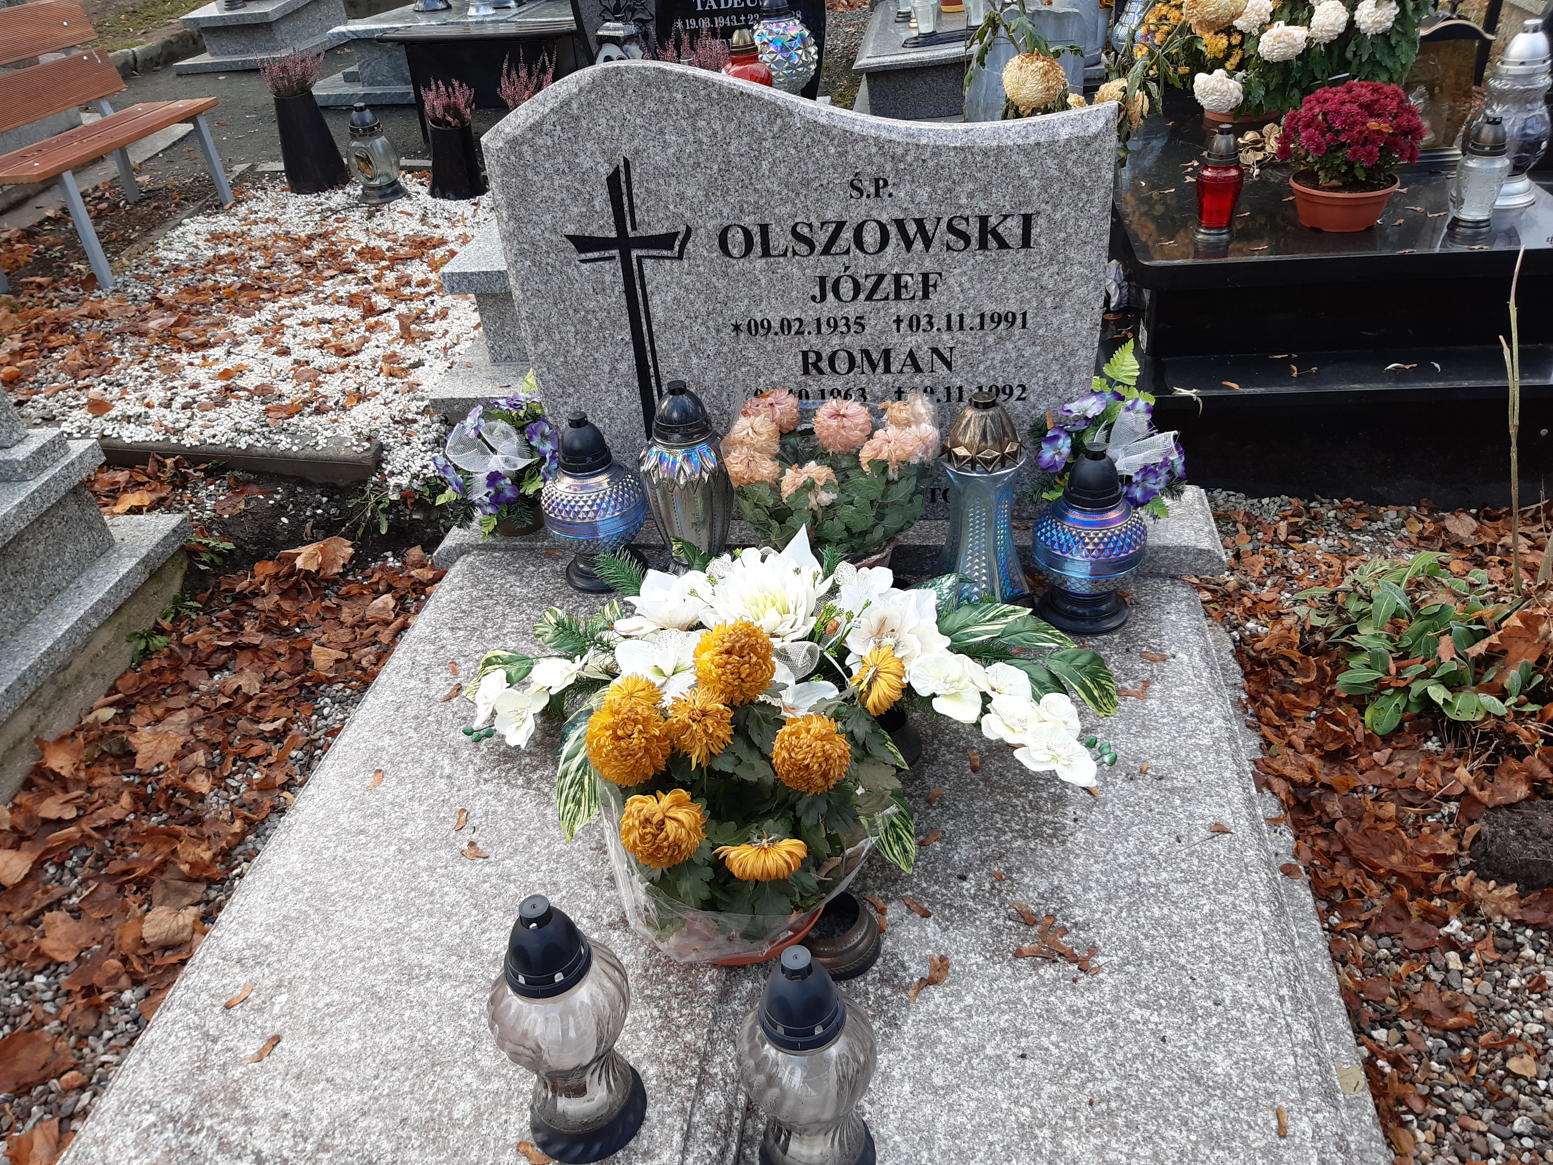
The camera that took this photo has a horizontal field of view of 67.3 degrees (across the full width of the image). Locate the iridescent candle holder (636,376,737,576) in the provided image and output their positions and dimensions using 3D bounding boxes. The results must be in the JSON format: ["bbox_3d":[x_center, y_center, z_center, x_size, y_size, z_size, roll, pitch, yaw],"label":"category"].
[{"bbox_3d":[-0.125,-0.141,1.677,0.137,0.316,0.137,0,33,9],"label":"iridescent candle holder"}]

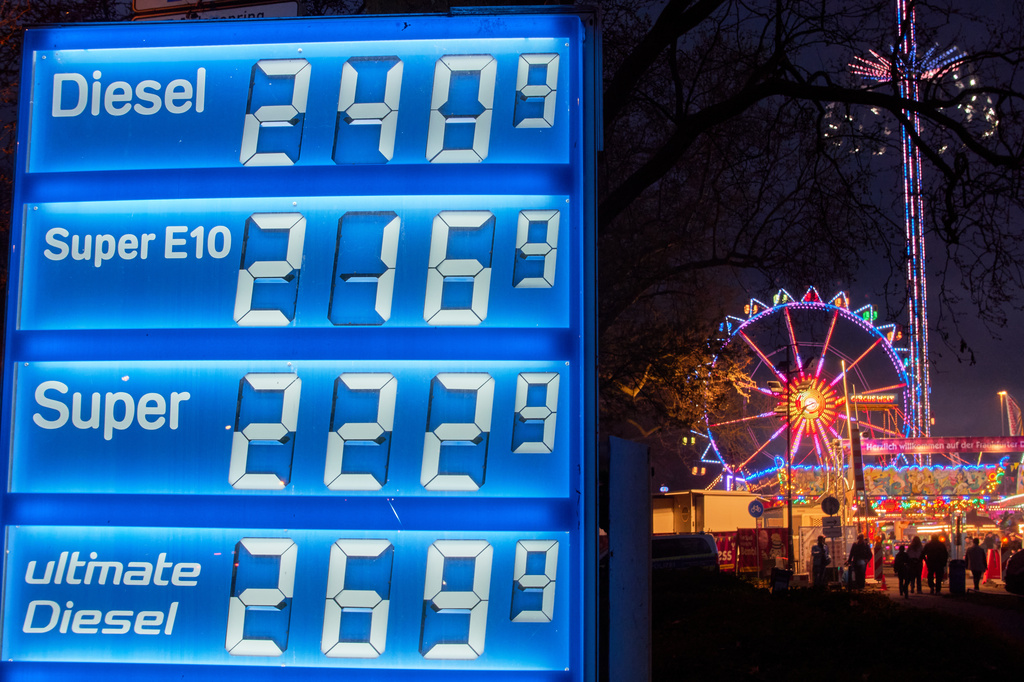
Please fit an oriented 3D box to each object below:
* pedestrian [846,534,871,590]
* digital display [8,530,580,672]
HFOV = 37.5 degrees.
[{"bbox_3d":[11.176,7.112,48.500,0.680,1.751,0.500,5,-9,-30],"label":"pedestrian"},{"bbox_3d":[-0.557,0.628,3.704,1.390,0.326,0.090,0,-8,5],"label":"digital display"}]

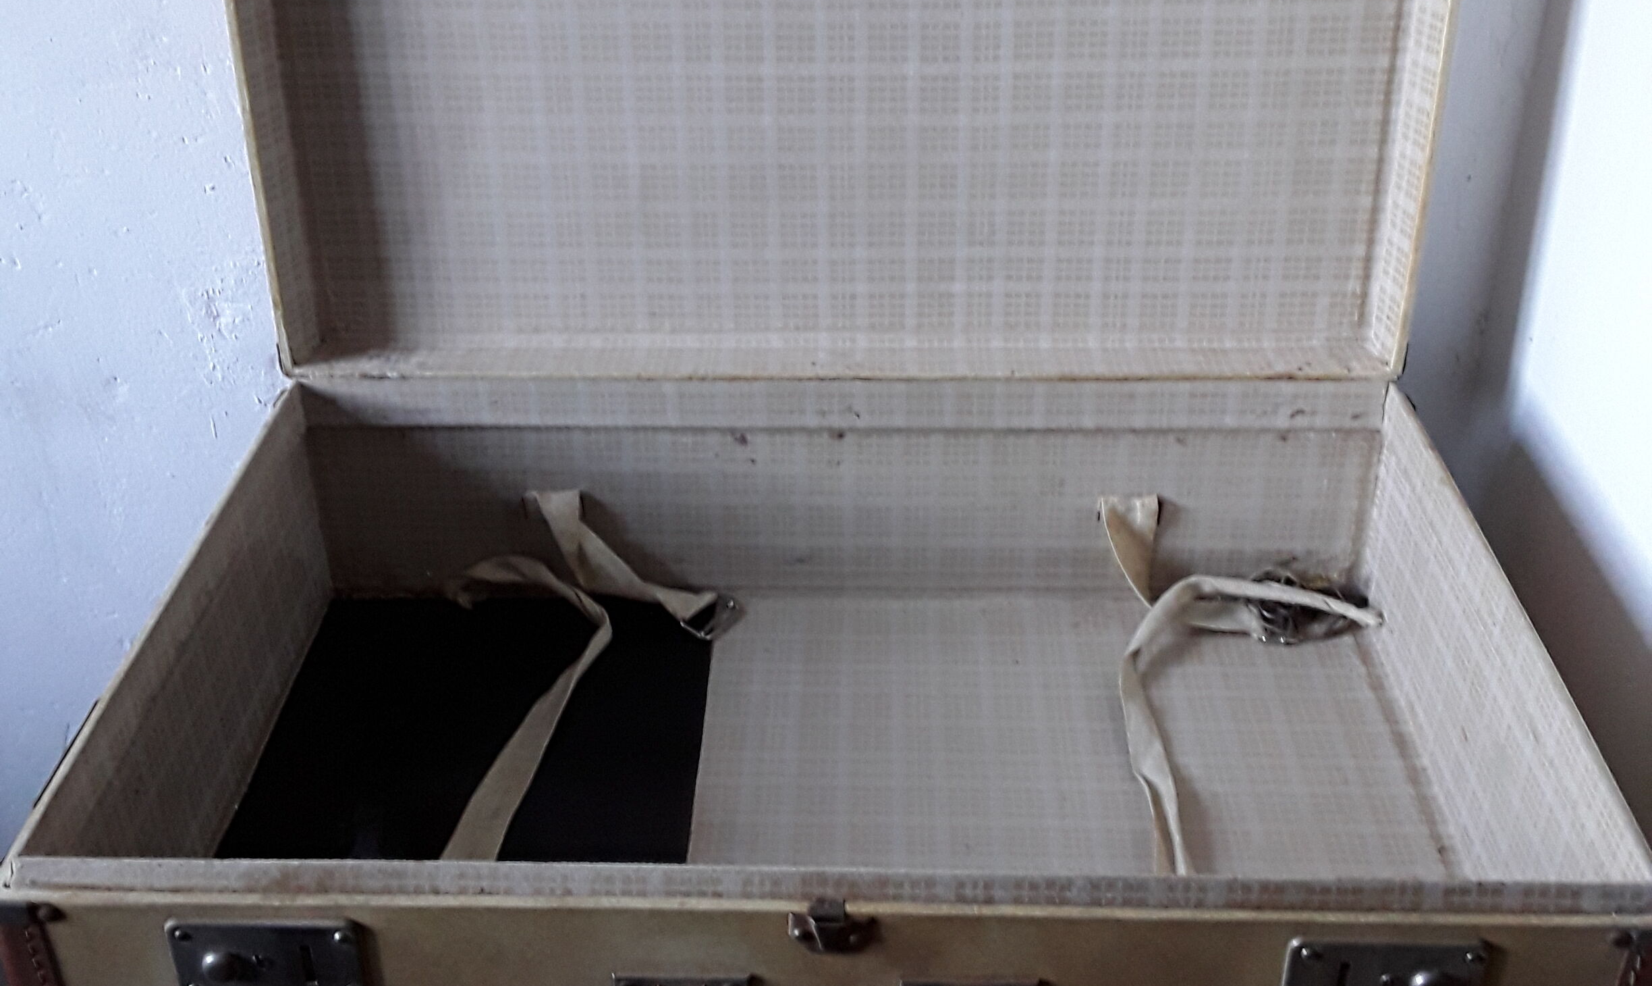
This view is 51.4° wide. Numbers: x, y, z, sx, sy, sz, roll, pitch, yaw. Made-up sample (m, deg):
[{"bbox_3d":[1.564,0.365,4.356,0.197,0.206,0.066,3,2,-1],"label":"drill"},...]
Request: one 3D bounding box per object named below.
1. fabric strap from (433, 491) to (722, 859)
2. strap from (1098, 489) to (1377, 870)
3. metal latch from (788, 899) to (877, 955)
[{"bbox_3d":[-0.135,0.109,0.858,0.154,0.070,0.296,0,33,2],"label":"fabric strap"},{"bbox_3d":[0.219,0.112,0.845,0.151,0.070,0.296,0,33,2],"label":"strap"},{"bbox_3d":[0.001,0.157,0.610,0.030,0.023,0.010,0,33,2],"label":"metal latch"}]

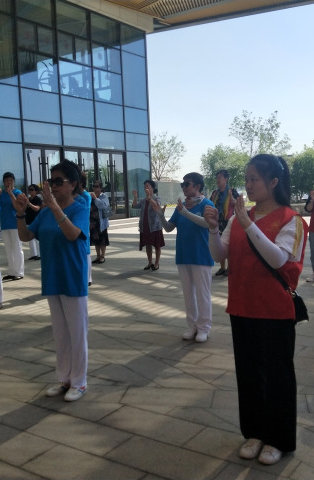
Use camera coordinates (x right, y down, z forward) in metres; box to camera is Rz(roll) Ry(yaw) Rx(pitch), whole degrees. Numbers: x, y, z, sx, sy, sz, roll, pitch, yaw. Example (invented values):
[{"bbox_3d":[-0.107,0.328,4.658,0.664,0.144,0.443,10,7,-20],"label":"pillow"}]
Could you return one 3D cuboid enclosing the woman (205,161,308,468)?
[{"bbox_3d":[0.525,0.370,2.390,0.440,1.610,0.500,-7,8,-42],"label":"woman"}]

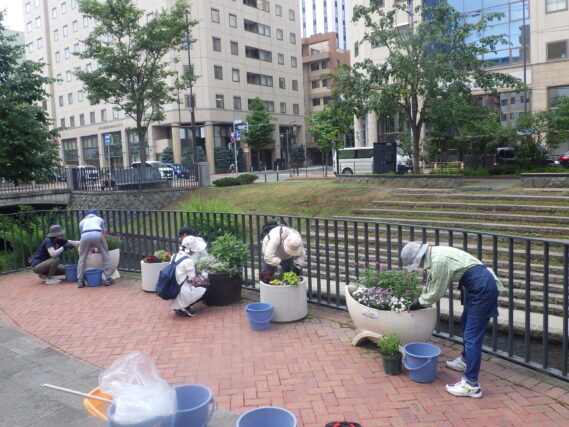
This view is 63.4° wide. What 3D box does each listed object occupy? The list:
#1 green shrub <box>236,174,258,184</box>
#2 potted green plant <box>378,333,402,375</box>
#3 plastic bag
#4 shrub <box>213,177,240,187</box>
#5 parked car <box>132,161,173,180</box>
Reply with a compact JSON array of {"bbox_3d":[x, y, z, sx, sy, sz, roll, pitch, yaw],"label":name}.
[{"bbox_3d":[-2.079,-1.909,26.000,1.200,0.500,1.050,-3,6,0],"label":"green shrub"},{"bbox_3d":[0.911,1.180,3.863,0.210,0.350,0.210,-3,6,0],"label":"potted green plant"},{"bbox_3d":[-0.798,0.945,2.500,0.380,0.370,0.340,-3,6,0],"label":"plastic bag"},{"bbox_3d":[-3.213,-1.745,25.500,1.500,0.500,1.150,-3,6,0],"label":"shrub"},{"bbox_3d":[-12.829,-4.109,44.500,4.600,1.740,1.850,2,7,38],"label":"parked car"}]

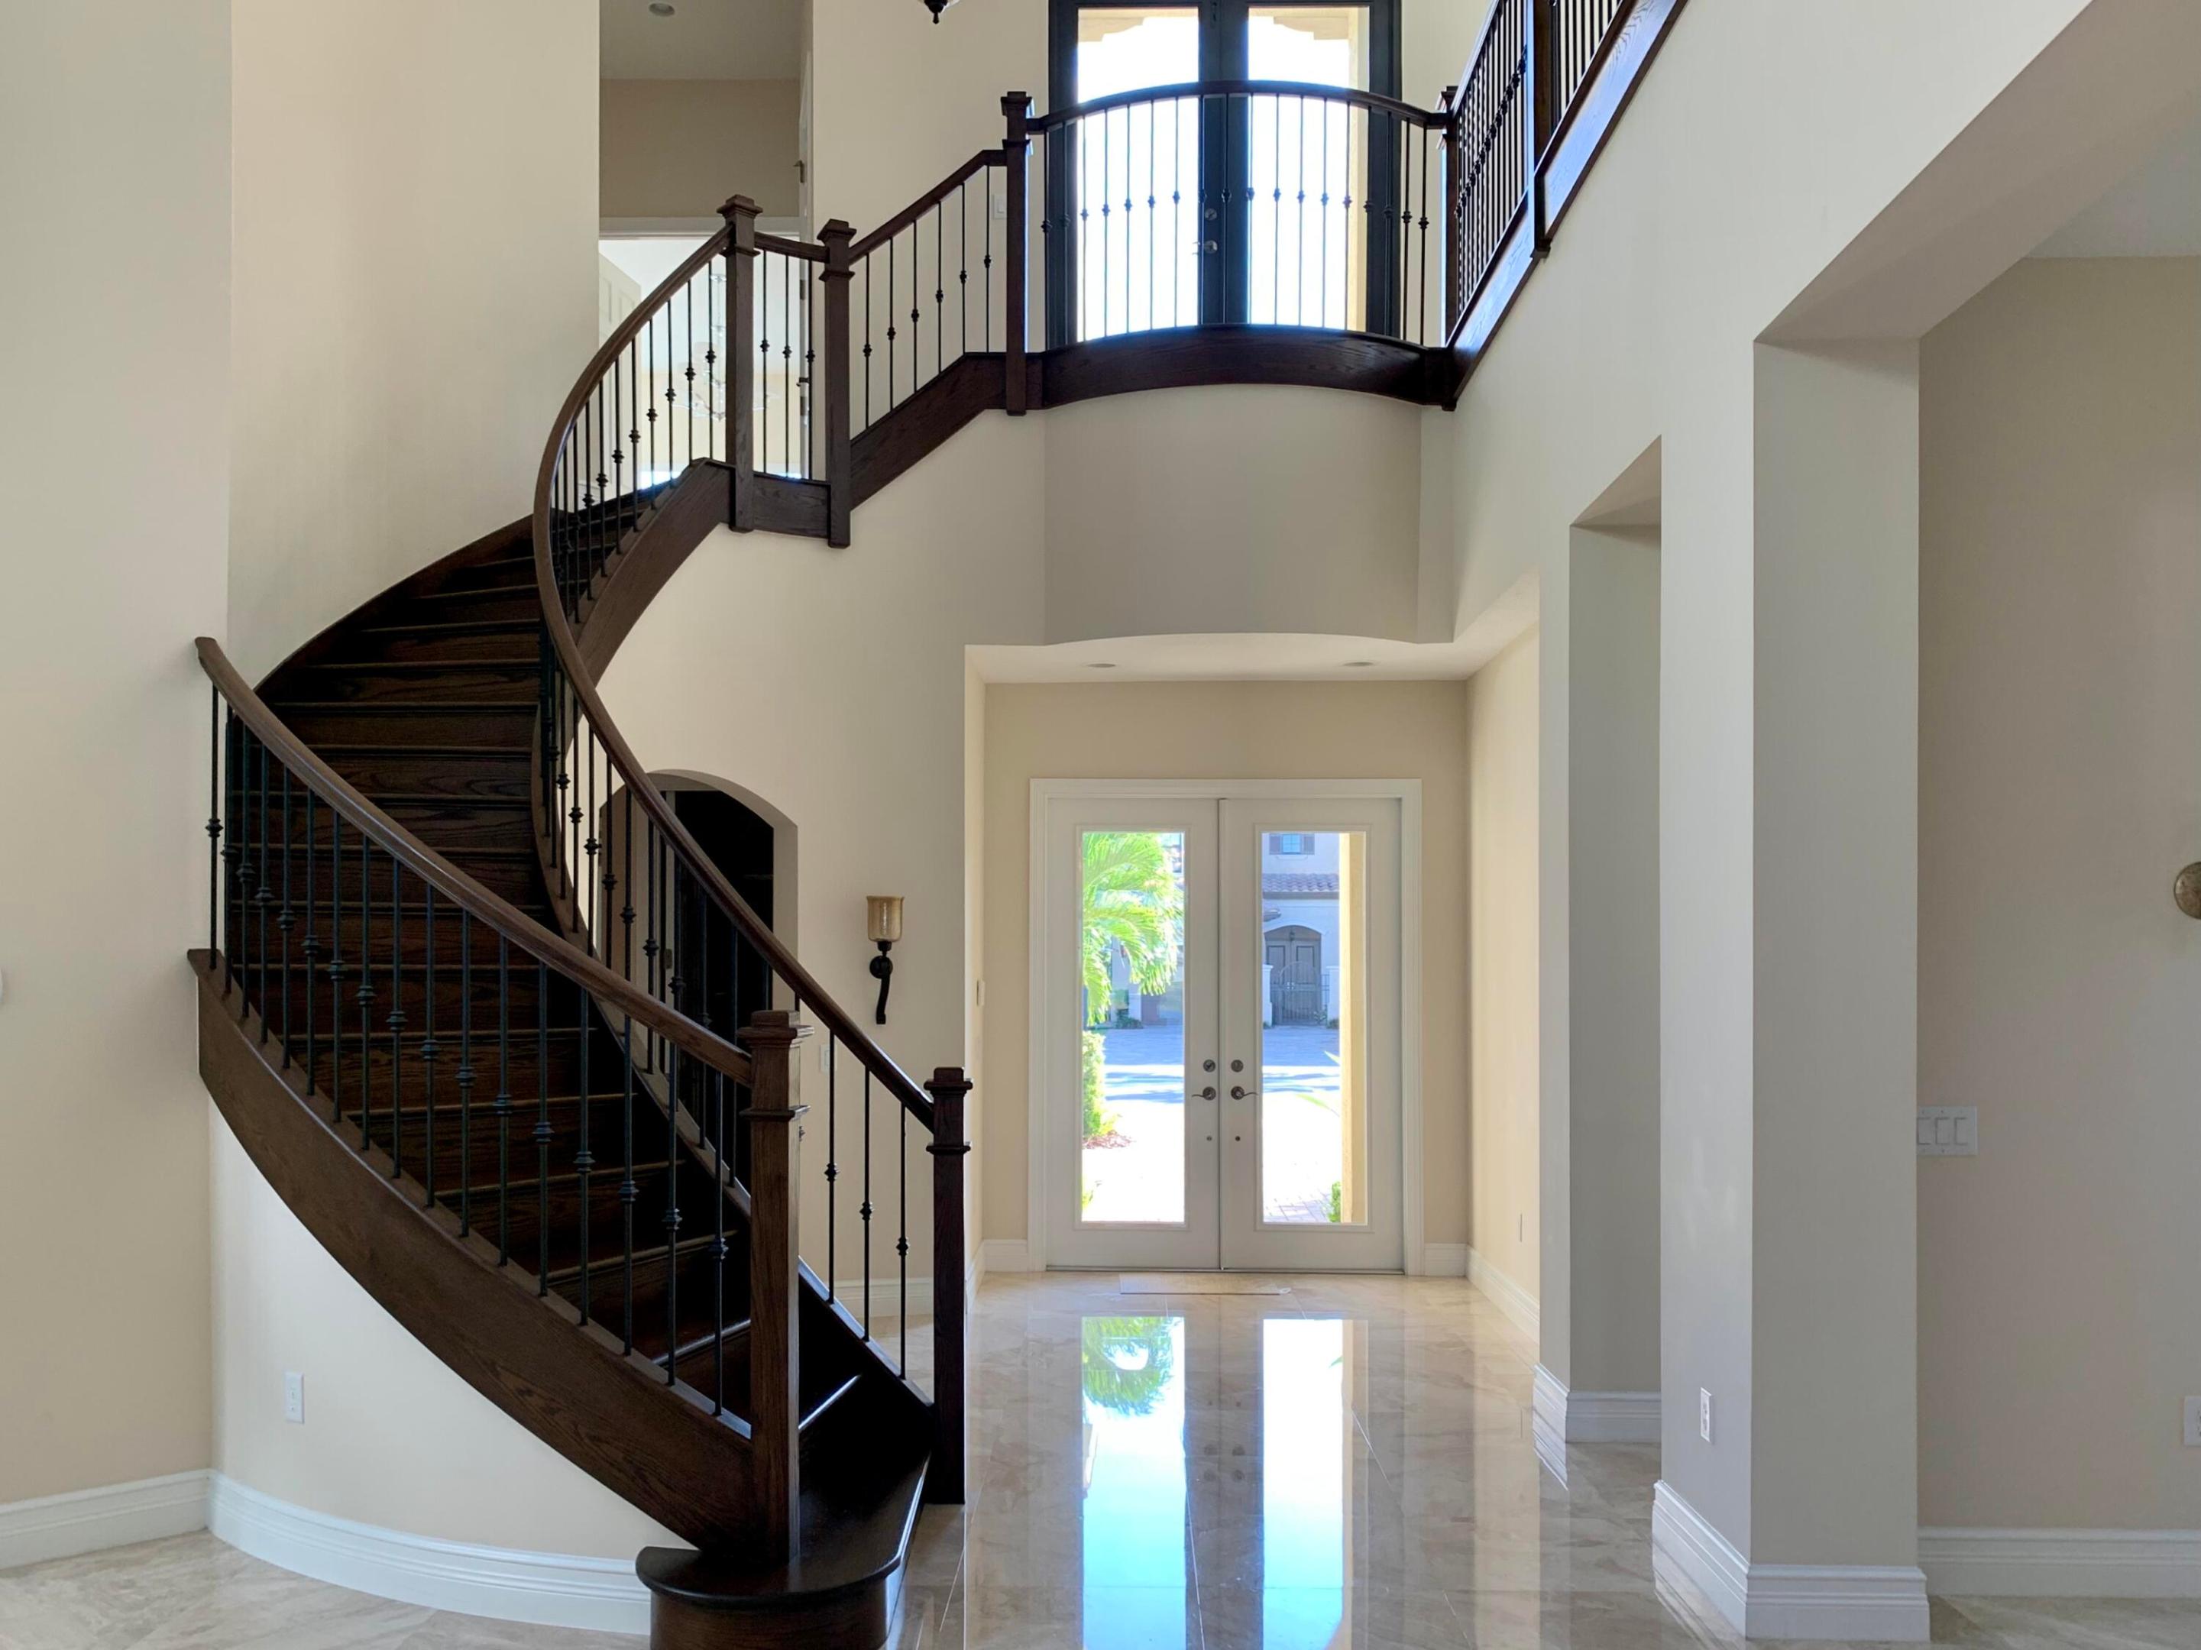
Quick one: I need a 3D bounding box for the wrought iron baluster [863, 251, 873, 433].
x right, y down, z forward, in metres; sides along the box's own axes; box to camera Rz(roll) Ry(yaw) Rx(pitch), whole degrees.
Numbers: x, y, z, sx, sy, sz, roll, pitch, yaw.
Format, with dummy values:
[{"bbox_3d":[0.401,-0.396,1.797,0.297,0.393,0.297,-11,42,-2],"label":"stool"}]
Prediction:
[{"bbox_3d":[-1.050,-2.178,7.450,0.040,0.800,0.040,0,-3,0],"label":"wrought iron baluster"}]

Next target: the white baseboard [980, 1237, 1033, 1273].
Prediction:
[{"bbox_3d":[-0.484,2.227,8.530,0.260,0.168,0.020,0,-3,2],"label":"white baseboard"}]

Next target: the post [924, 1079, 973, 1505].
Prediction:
[{"bbox_3d":[-0.447,1.344,4.830,0.137,1.270,0.137,0,-3,0],"label":"post"}]

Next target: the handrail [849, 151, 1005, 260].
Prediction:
[{"bbox_3d":[-0.781,-2.805,7.470,0.820,0.085,0.065,-36,0,-1],"label":"handrail"}]

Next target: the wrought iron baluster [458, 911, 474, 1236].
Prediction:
[{"bbox_3d":[-1.562,0.612,4.070,0.038,0.800,0.038,0,-3,6],"label":"wrought iron baluster"}]

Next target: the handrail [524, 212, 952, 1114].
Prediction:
[{"bbox_3d":[-1.390,-0.820,5.830,1.150,3.480,2.400,1,-3,-20],"label":"handrail"}]

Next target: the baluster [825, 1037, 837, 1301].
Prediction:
[{"bbox_3d":[-0.810,1.032,4.960,0.030,0.800,0.030,0,-3,-10],"label":"baluster"}]

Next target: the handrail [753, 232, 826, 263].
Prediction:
[{"bbox_3d":[-1.380,-2.566,7.330,0.340,0.062,0.062,1,-3,-24],"label":"handrail"}]

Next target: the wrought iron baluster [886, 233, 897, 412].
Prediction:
[{"bbox_3d":[-0.910,-2.187,7.200,0.030,0.760,0.030,0,-3,-10],"label":"wrought iron baluster"}]

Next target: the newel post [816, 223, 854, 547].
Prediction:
[{"bbox_3d":[-1.142,-1.908,7.150,0.140,1.430,0.140,-1,-3,12],"label":"newel post"}]

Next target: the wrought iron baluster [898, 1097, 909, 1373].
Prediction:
[{"bbox_3d":[-0.575,1.198,4.830,0.037,0.800,0.037,0,-3,0],"label":"wrought iron baluster"}]

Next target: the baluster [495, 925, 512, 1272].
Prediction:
[{"bbox_3d":[-1.453,0.669,4.020,0.038,0.800,0.038,0,-3,6],"label":"baluster"}]

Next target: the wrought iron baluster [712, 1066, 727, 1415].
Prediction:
[{"bbox_3d":[-0.896,0.977,3.890,0.032,0.820,0.032,0,-3,-10],"label":"wrought iron baluster"}]

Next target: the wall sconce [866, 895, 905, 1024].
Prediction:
[{"bbox_3d":[-0.950,0.591,7.280,0.170,0.570,0.160,0,-3,0],"label":"wall sconce"}]

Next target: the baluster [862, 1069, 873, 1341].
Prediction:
[{"bbox_3d":[-0.693,1.123,4.920,0.030,0.810,0.030,0,-3,-10],"label":"baluster"}]

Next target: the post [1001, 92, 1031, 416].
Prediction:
[{"bbox_3d":[-0.382,-2.594,7.500,0.135,1.460,0.135,0,-3,0],"label":"post"}]

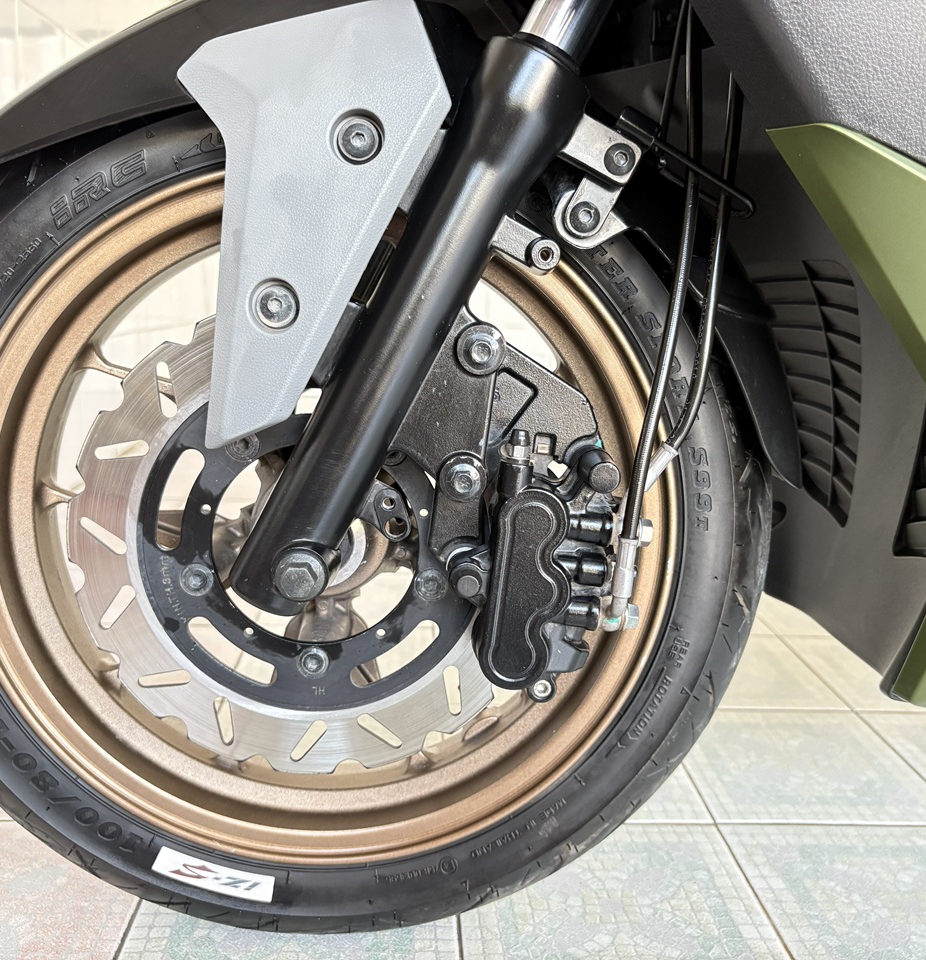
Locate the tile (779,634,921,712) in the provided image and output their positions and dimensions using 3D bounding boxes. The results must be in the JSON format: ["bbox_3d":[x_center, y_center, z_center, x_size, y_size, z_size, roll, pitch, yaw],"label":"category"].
[{"bbox_3d":[0.474,0.212,1.041,0.200,0.010,0.200,2,12,-4],"label":"tile"}]

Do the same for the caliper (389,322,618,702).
[{"bbox_3d":[0.018,0.018,0.501,0.110,0.206,0.081,2,12,-3],"label":"caliper"}]

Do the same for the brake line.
[{"bbox_3d":[0.116,-0.087,0.501,0.074,0.320,0.107,2,12,-3],"label":"brake line"}]

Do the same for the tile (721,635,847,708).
[{"bbox_3d":[0.273,0.206,1.027,0.200,0.010,0.200,2,12,-4],"label":"tile"}]

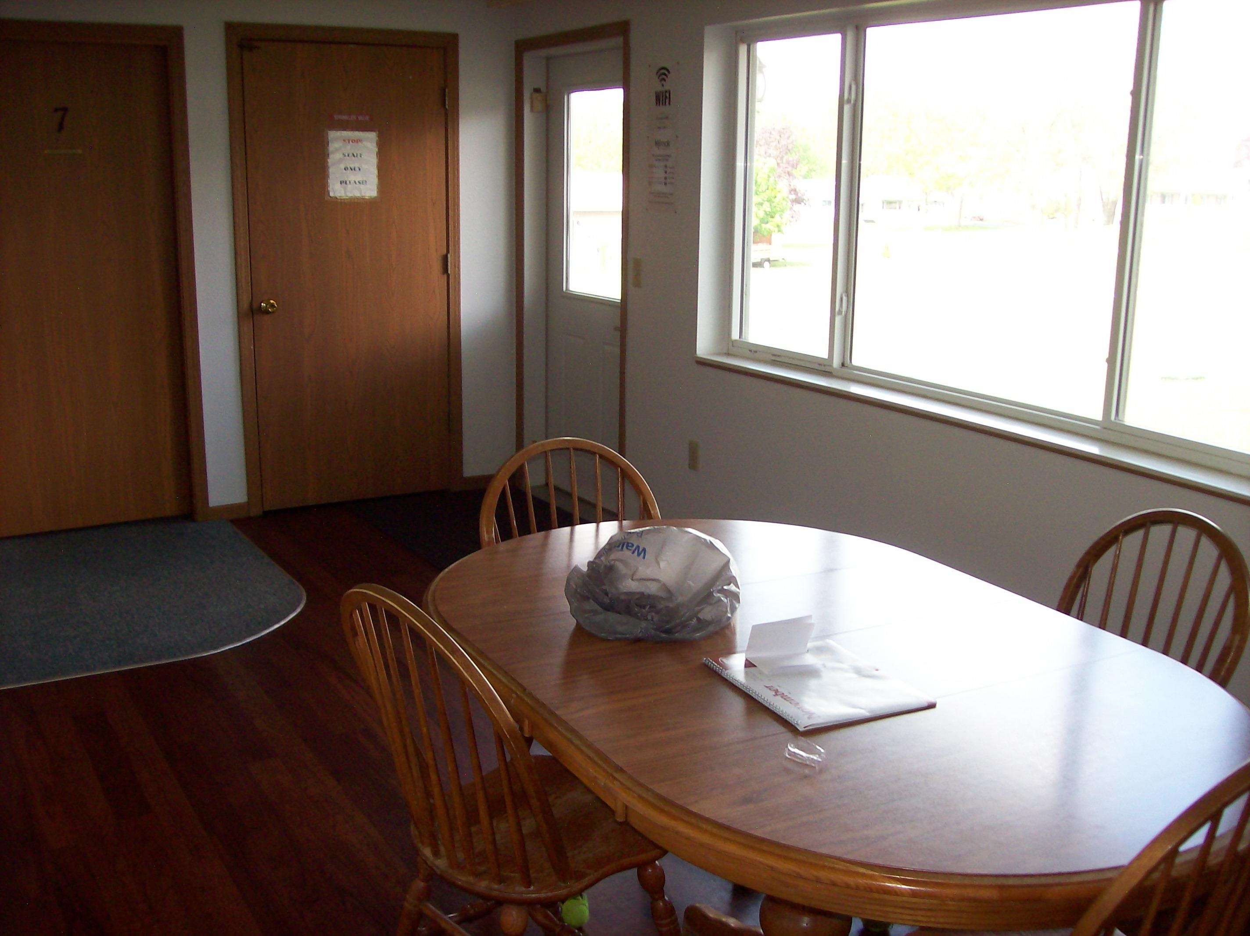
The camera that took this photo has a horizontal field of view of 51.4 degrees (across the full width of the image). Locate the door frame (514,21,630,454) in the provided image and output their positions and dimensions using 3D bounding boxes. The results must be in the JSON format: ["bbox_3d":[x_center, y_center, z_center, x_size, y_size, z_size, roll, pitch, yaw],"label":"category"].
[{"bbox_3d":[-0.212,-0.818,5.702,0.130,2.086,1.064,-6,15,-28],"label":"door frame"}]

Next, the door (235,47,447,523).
[{"bbox_3d":[-1.223,-0.841,5.842,0.894,2.031,0.045,-6,15,-28],"label":"door"}]

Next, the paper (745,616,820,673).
[{"bbox_3d":[0.258,0.280,2.077,0.110,0.066,0.070,-2,14,-12],"label":"paper"}]

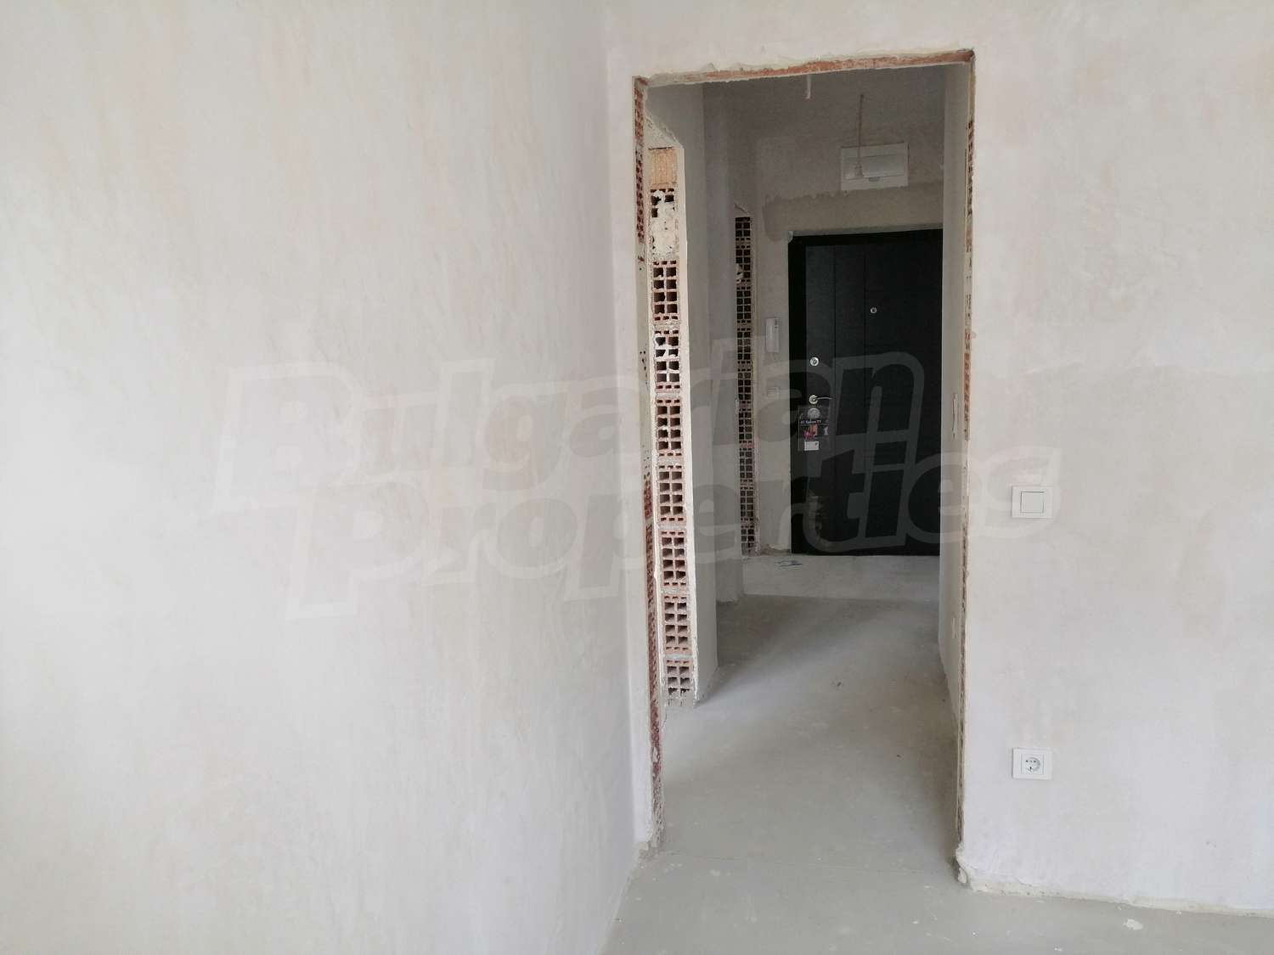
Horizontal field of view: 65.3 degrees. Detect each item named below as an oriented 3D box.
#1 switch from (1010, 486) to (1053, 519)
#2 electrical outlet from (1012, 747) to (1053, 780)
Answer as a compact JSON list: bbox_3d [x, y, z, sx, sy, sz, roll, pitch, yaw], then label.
[{"bbox_3d":[0.957,0.060,2.406,0.093,0.079,0.012,0,8,12],"label":"switch"},{"bbox_3d":[0.981,0.715,2.463,0.091,0.079,0.012,0,8,14],"label":"electrical outlet"}]

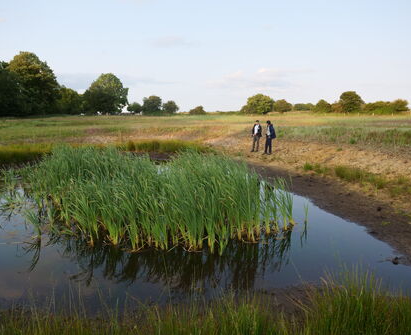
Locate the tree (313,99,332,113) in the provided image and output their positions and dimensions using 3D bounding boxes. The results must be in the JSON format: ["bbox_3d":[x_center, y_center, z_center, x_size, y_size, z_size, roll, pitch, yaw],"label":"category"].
[{"bbox_3d":[41.493,-21.801,109.869,7.093,4.870,6.525,0,10,0],"label":"tree"}]

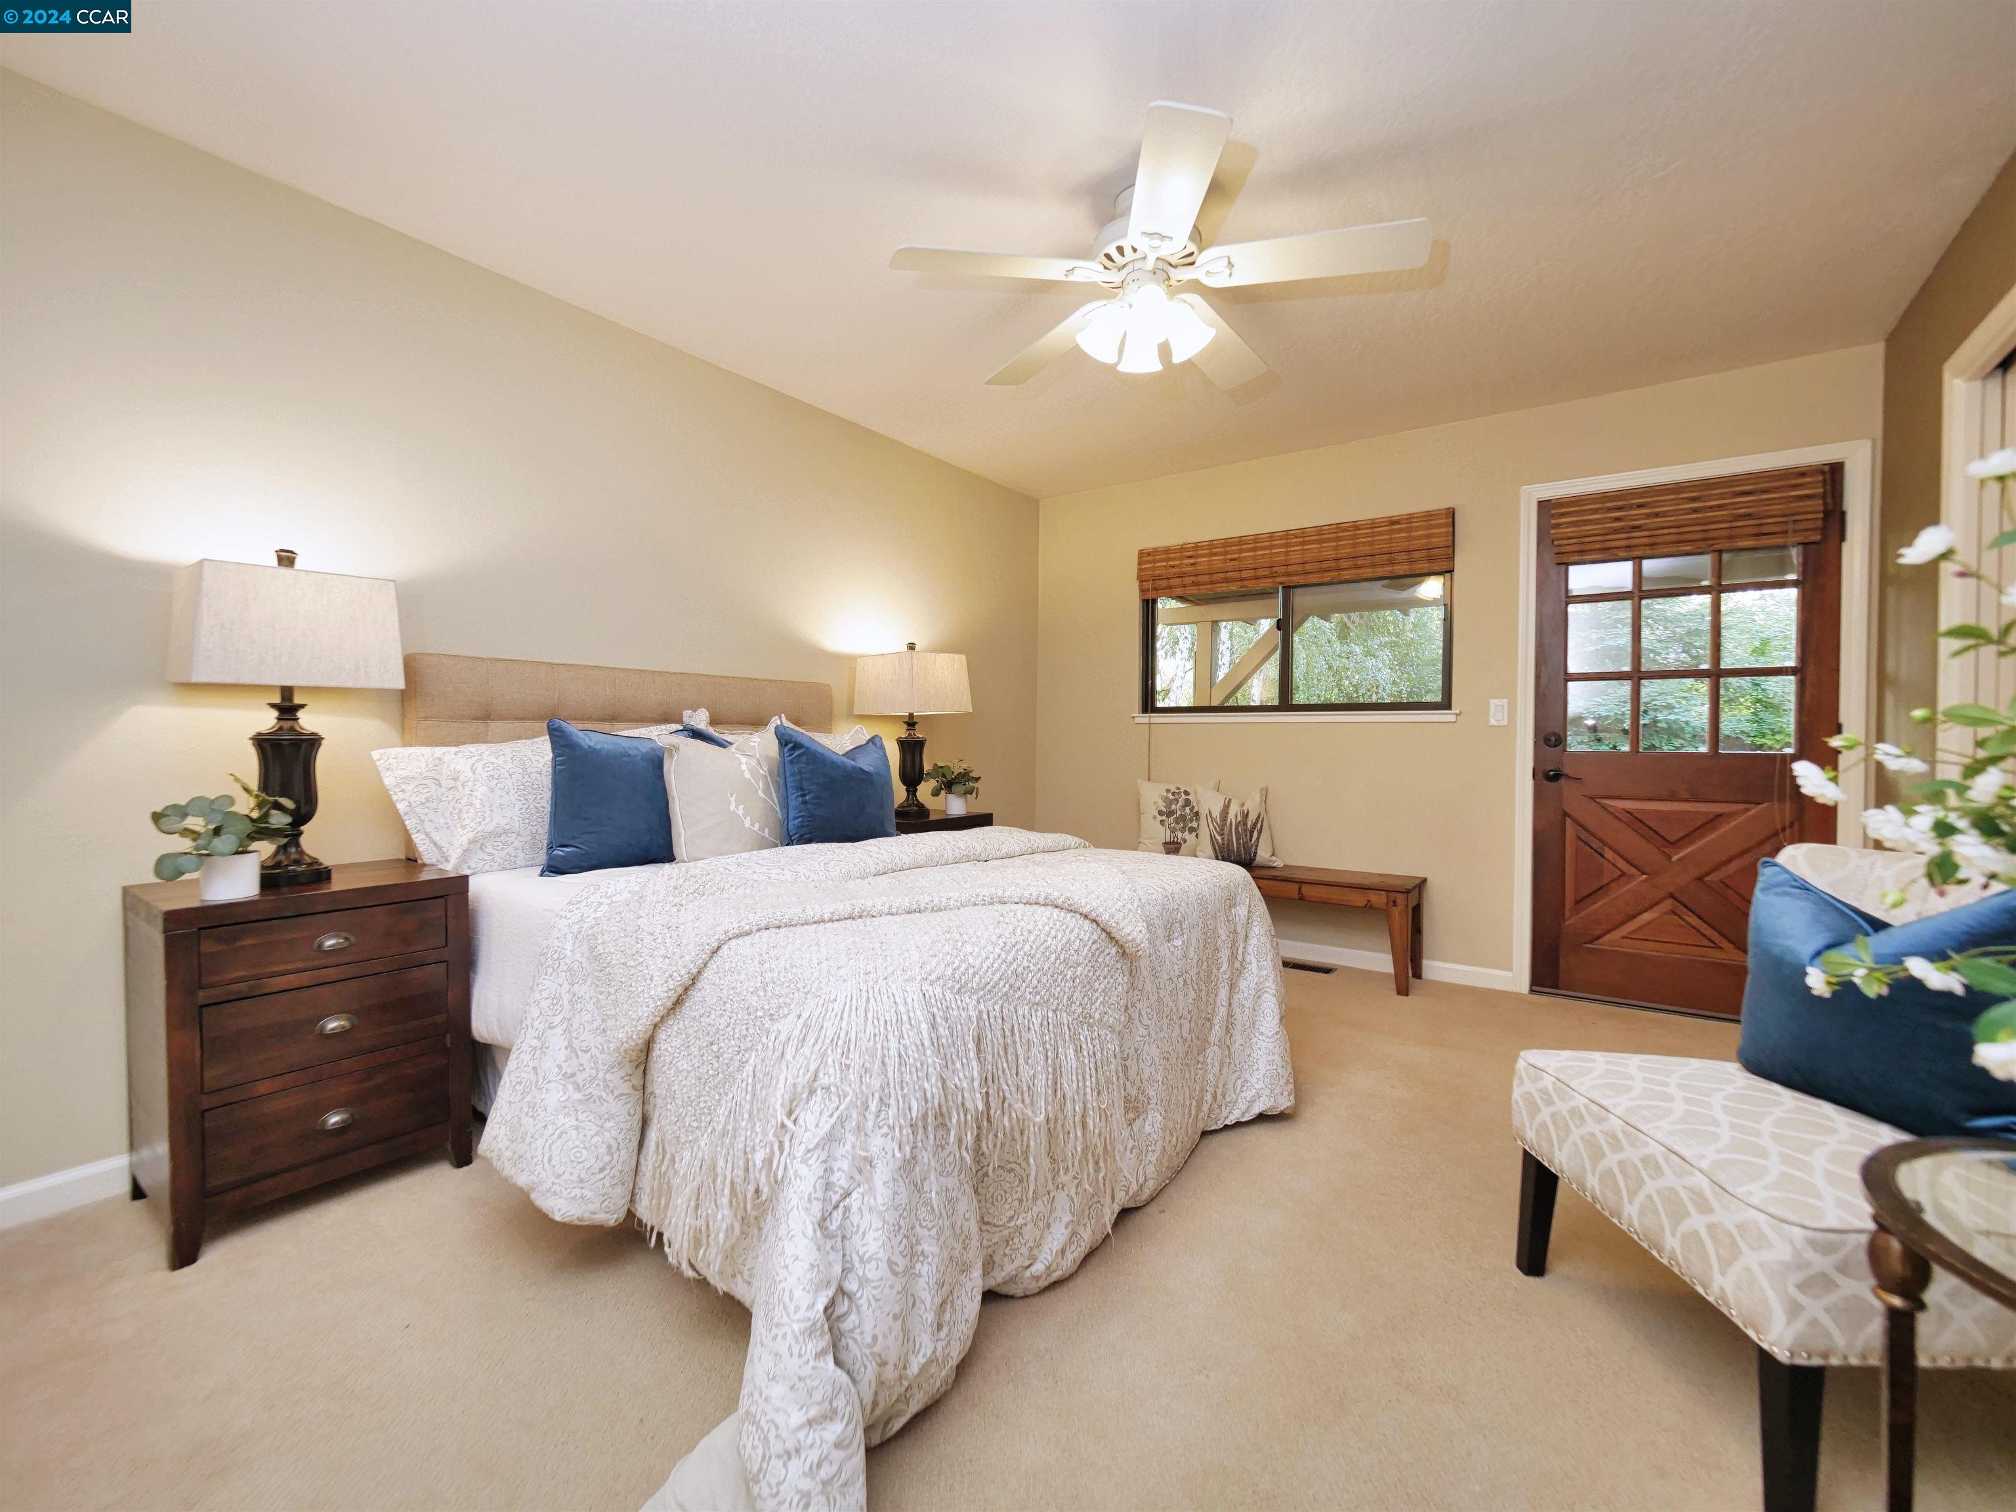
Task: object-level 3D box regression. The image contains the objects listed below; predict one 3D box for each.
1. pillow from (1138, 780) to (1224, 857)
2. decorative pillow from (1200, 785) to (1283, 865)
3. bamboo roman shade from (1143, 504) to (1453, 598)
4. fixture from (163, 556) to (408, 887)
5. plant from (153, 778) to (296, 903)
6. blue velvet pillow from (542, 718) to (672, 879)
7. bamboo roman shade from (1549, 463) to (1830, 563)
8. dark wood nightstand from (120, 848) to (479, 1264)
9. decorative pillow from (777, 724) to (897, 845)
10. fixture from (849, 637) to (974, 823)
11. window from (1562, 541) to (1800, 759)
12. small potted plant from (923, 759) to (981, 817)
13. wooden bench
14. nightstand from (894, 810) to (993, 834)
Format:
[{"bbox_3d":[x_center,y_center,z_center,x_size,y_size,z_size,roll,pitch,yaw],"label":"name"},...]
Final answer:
[{"bbox_3d":[0.889,0.327,4.233,0.450,0.430,0.140,2,-12,36],"label":"pillow"},{"bbox_3d":[1.127,0.351,3.954,0.410,0.400,0.150,1,-11,22],"label":"decorative pillow"},{"bbox_3d":[1.329,-0.957,3.986,1.507,0.272,0.080,2,2,36],"label":"bamboo roman shade"},{"bbox_3d":[-1.667,-0.090,1.896,0.257,0.770,0.368,2,2,36],"label":"fixture"},{"bbox_3d":[-1.653,0.171,1.720,0.195,0.260,0.215,2,2,36],"label":"plant"},{"bbox_3d":[-1.097,0.111,2.285,0.150,0.410,0.400,-11,-6,41],"label":"blue velvet pillow"},{"bbox_3d":[2.558,-0.899,3.112,0.813,0.267,0.070,2,2,36],"label":"bamboo roman shade"},{"bbox_3d":[-1.658,0.649,1.930,0.430,0.709,0.530,2,2,37],"label":"dark wood nightstand"},{"bbox_3d":[-0.591,0.123,2.820,0.160,0.420,0.450,-14,-8,41],"label":"decorative pillow"},{"bbox_3d":[-0.422,-0.117,3.623,0.330,0.760,0.390,2,2,36],"label":"fixture"},{"bbox_3d":[2.589,-0.456,3.163,0.705,0.893,0.050,2,2,36],"label":"window"},{"bbox_3d":[-0.249,0.146,3.630,0.205,0.250,0.225,2,2,36],"label":"small potted plant"},{"bbox_3d":[1.159,0.753,3.895,1.465,0.436,0.330,2,2,36],"label":"wooden bench"},{"bbox_3d":[-0.401,0.624,3.671,0.420,0.724,0.540,2,2,36],"label":"nightstand"}]

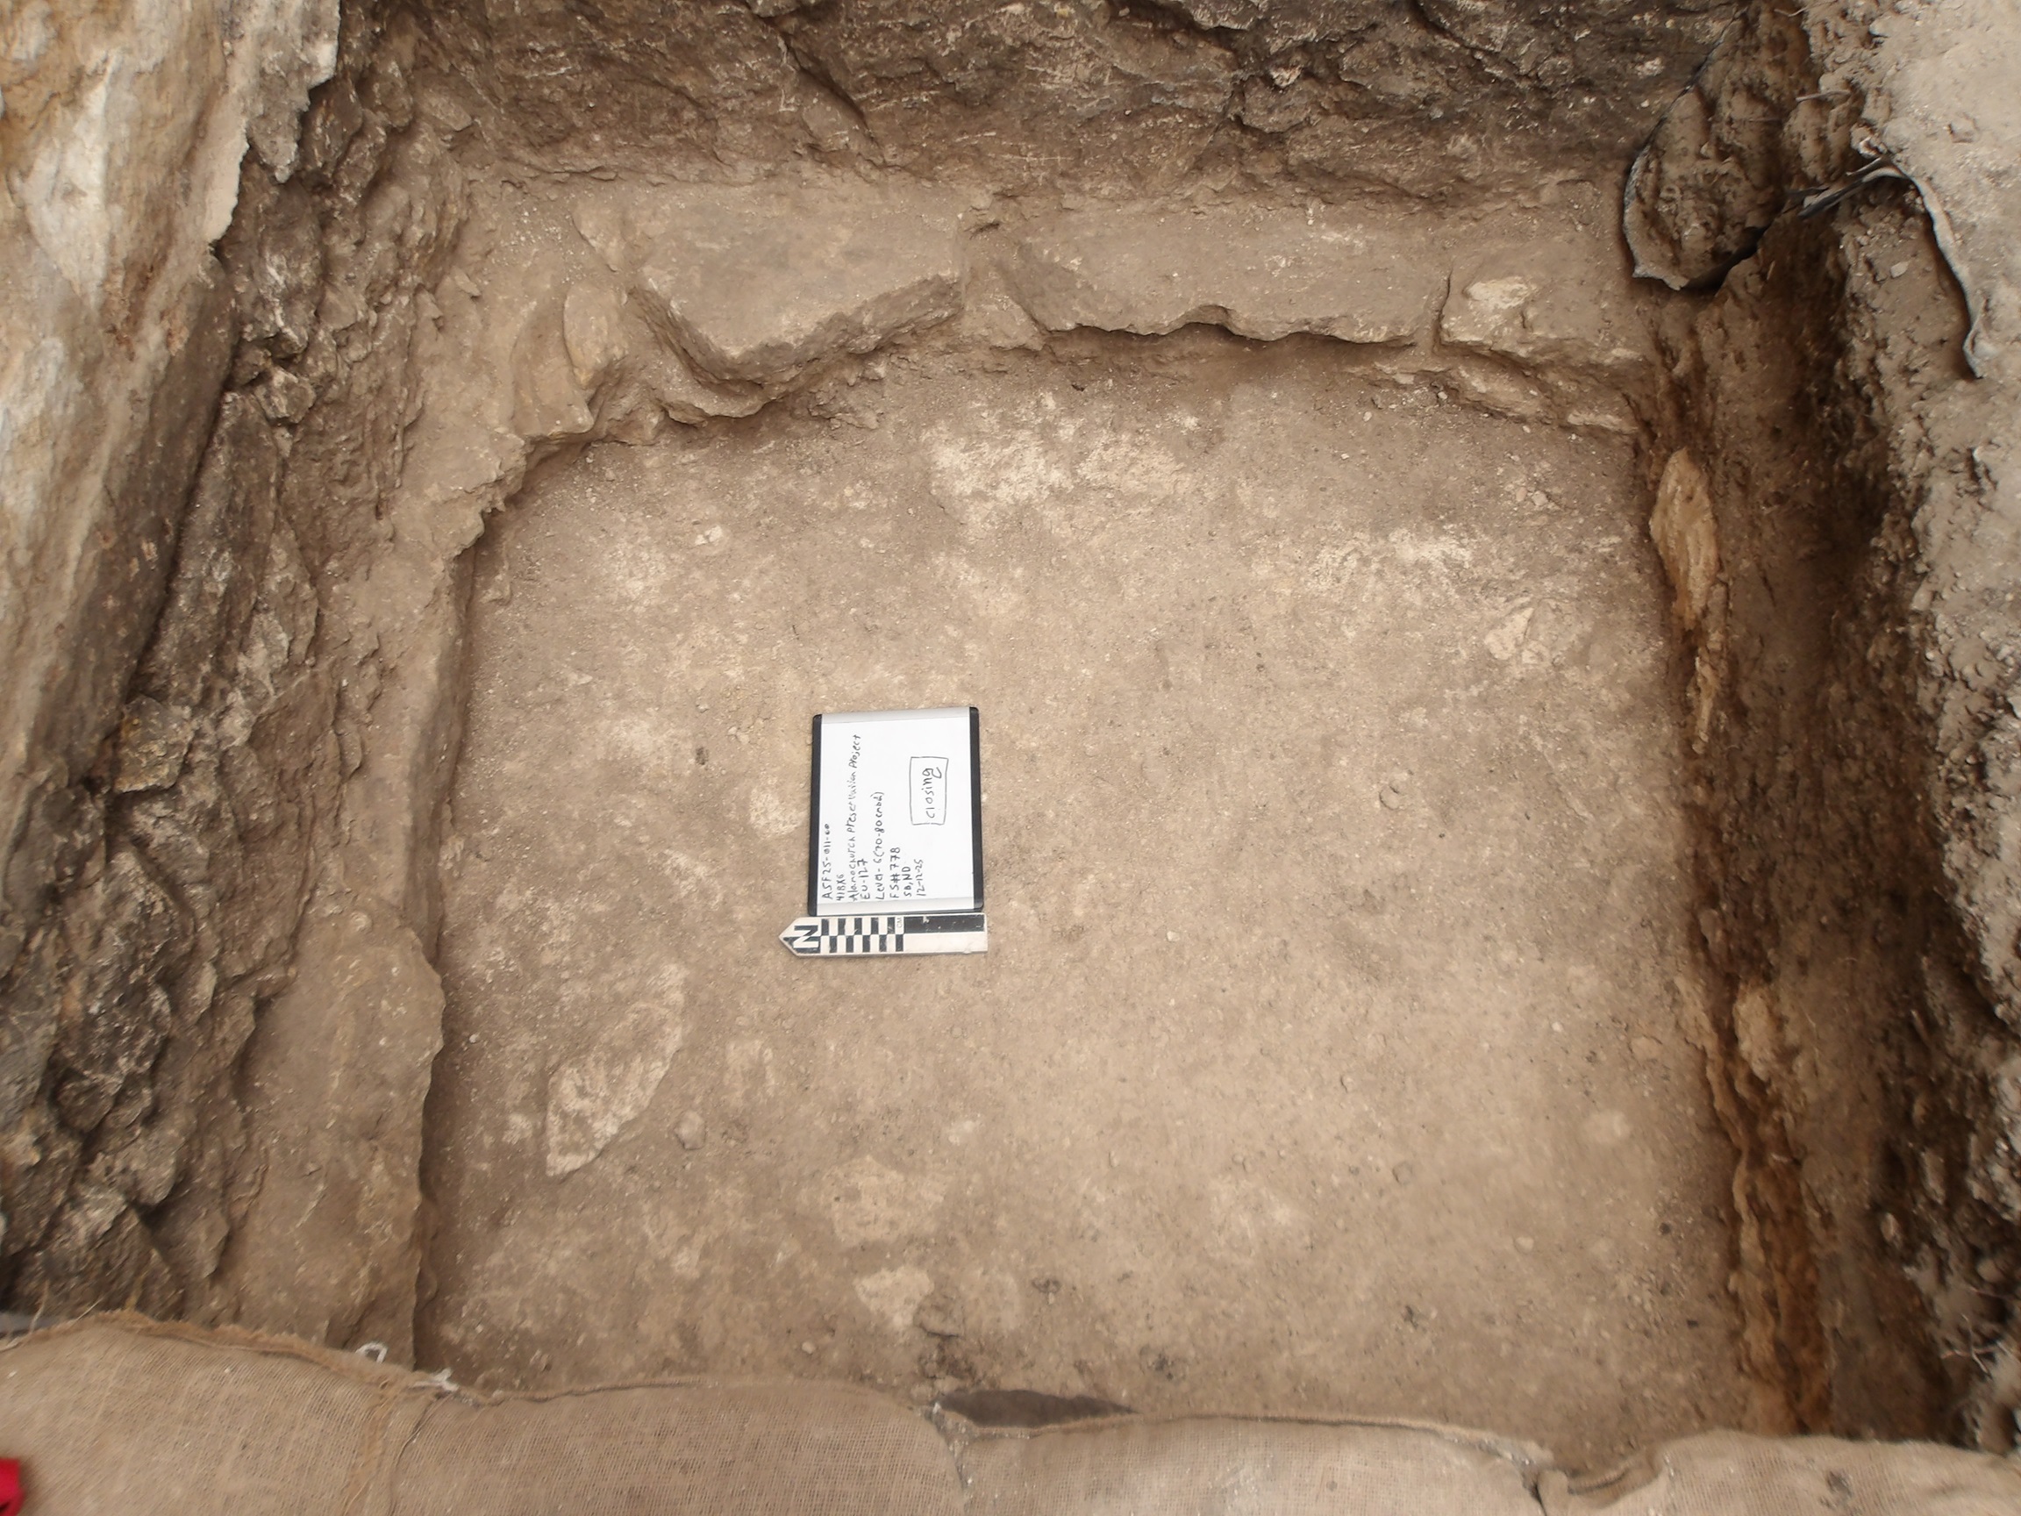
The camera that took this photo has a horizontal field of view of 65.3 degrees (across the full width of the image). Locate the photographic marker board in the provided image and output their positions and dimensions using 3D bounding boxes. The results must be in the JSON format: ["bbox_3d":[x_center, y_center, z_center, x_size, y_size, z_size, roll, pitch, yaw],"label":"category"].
[{"bbox_3d":[-0.161,0.092,1.986,0.255,0.012,0.330,-3,65,1],"label":"photographic marker board"}]

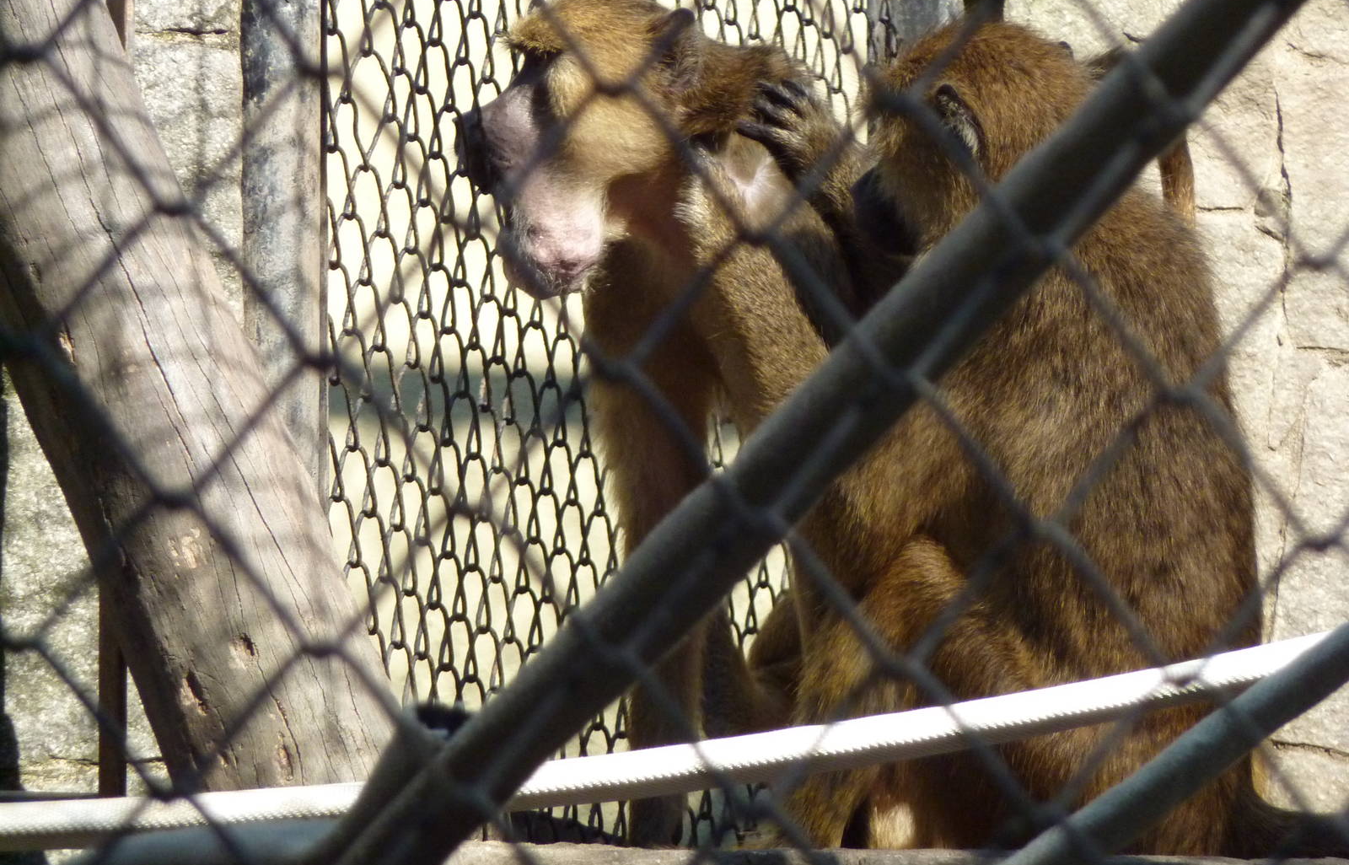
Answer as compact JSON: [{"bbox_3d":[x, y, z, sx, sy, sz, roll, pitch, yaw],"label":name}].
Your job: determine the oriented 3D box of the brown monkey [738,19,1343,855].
[{"bbox_3d":[0.260,0.003,8.750,0.480,0.620,0.330,-2,-3,37],"label":"brown monkey"}]

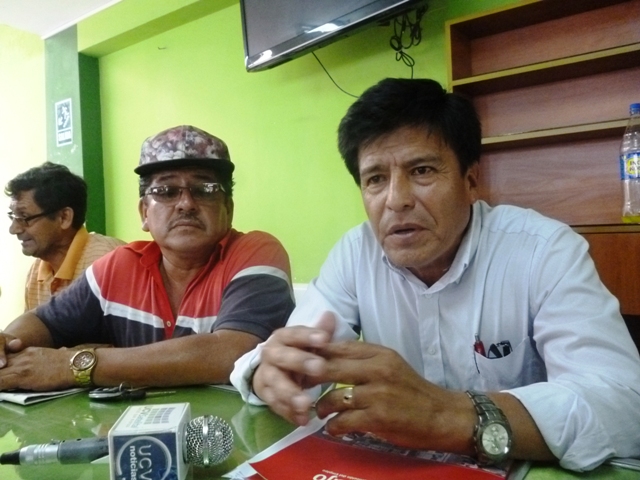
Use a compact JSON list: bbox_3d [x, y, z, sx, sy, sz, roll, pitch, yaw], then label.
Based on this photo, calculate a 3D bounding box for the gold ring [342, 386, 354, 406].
[{"bbox_3d":[0.029,0.161,0.530,0.008,0.022,0.022,4,-12,-10],"label":"gold ring"}]

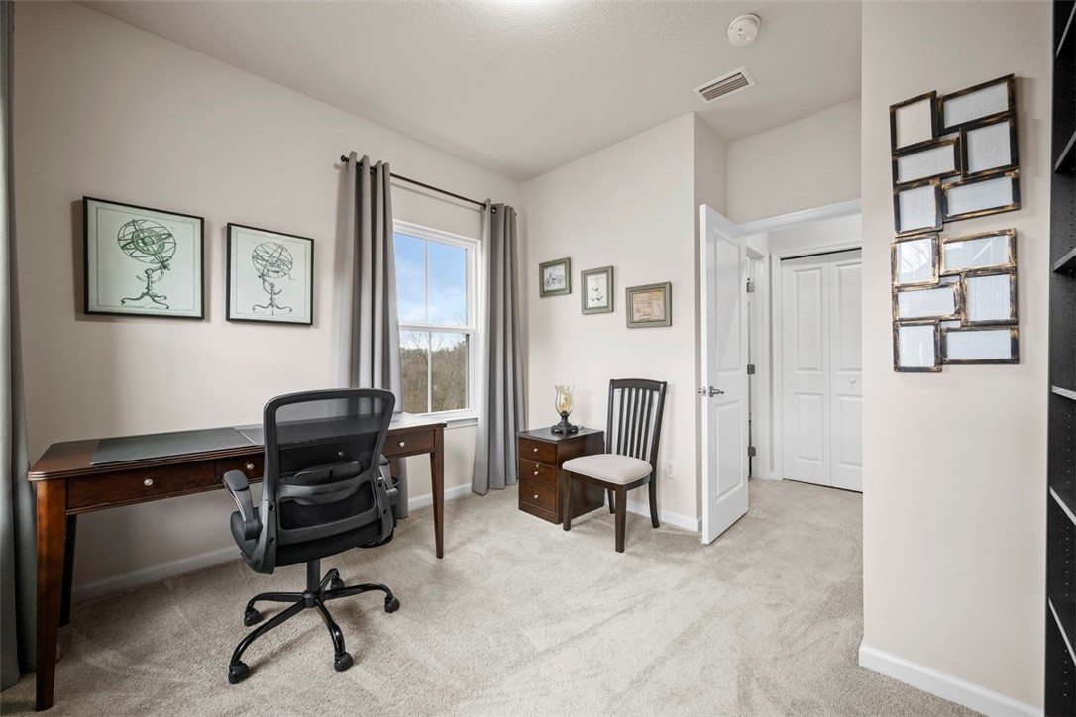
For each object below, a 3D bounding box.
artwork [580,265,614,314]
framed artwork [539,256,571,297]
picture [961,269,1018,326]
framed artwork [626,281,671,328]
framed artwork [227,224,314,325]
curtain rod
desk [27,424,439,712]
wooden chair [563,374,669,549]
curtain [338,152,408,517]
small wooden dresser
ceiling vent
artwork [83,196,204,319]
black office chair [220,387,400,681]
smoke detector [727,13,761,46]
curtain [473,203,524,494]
[{"bbox_3d":[0.463,-0.521,3.259,0.300,0.356,0.030,0,0,44],"label":"artwork"},{"bbox_3d":[0.152,-0.688,3.603,0.345,0.300,0.025,0,0,44],"label":"framed artwork"},{"bbox_3d":[1.393,-0.183,1.294,0.116,0.166,0.020,0,0,44],"label":"picture"},{"bbox_3d":[0.779,-0.366,2.952,0.342,0.310,0.030,0,0,44],"label":"framed artwork"},{"bbox_3d":[-1.540,-0.466,2.429,0.025,0.530,0.430,0,0,44],"label":"framed artwork"},{"bbox_3d":[-0.739,-1.272,3.183,0.060,0.045,1.480,0,0,44],"label":"curtain rod"},{"bbox_3d":[-1.313,0.748,2.104,0.711,0.765,1.527,0,0,45],"label":"desk"},{"bbox_3d":[0.510,0.637,2.763,0.480,0.970,0.570,0,0,44],"label":"wooden chair"},{"bbox_3d":[-1.099,-0.093,2.795,0.150,2.420,0.480,0,0,44],"label":"curtain"},{"bbox_3d":[0.176,0.838,3.140,0.510,0.573,0.425,0,0,-43],"label":"small wooden dresser"},{"bbox_3d":[1.118,-1.617,2.505,0.295,0.016,0.205,0,0,44],"label":"ceiling vent"},{"bbox_3d":[-1.907,-0.465,2.051,0.025,0.530,0.430,0,0,44],"label":"artwork"},{"bbox_3d":[-0.922,0.621,1.729,0.640,1.016,0.660,0,0,-42],"label":"black office chair"},{"bbox_3d":[0.995,-1.596,2.025,0.140,0.050,0.140,0,0,0],"label":"smoke detector"},{"bbox_3d":[-0.329,-0.093,3.588,0.150,2.420,0.500,0,0,44],"label":"curtain"}]

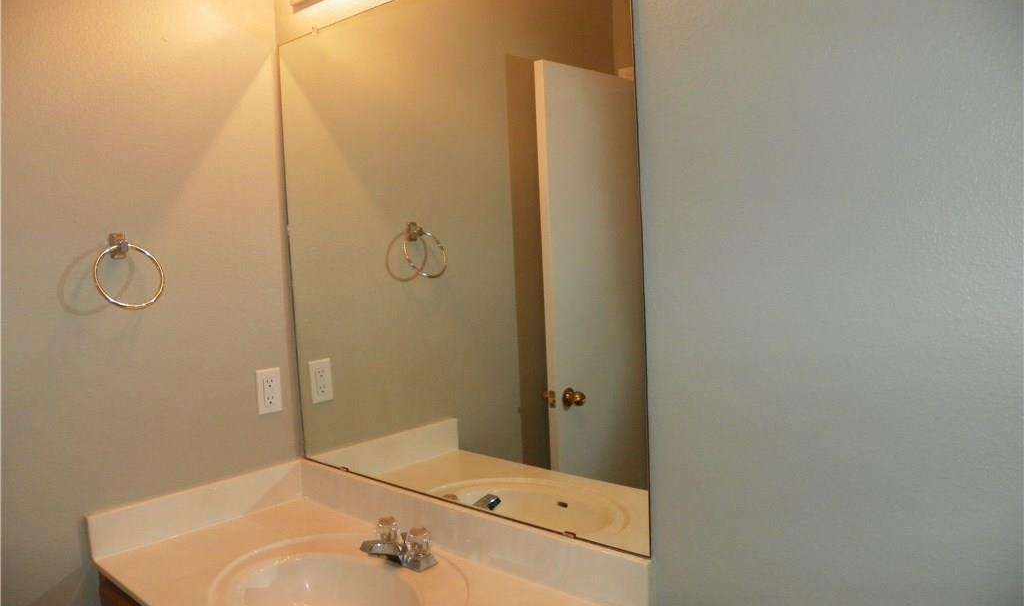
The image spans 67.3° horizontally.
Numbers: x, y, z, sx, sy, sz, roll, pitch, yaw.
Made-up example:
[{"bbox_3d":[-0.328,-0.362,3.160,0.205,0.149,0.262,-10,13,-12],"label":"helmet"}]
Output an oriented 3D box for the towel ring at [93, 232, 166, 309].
[{"bbox_3d":[-0.852,-0.070,1.700,0.092,0.168,0.150,2,6,43],"label":"towel ring"}]

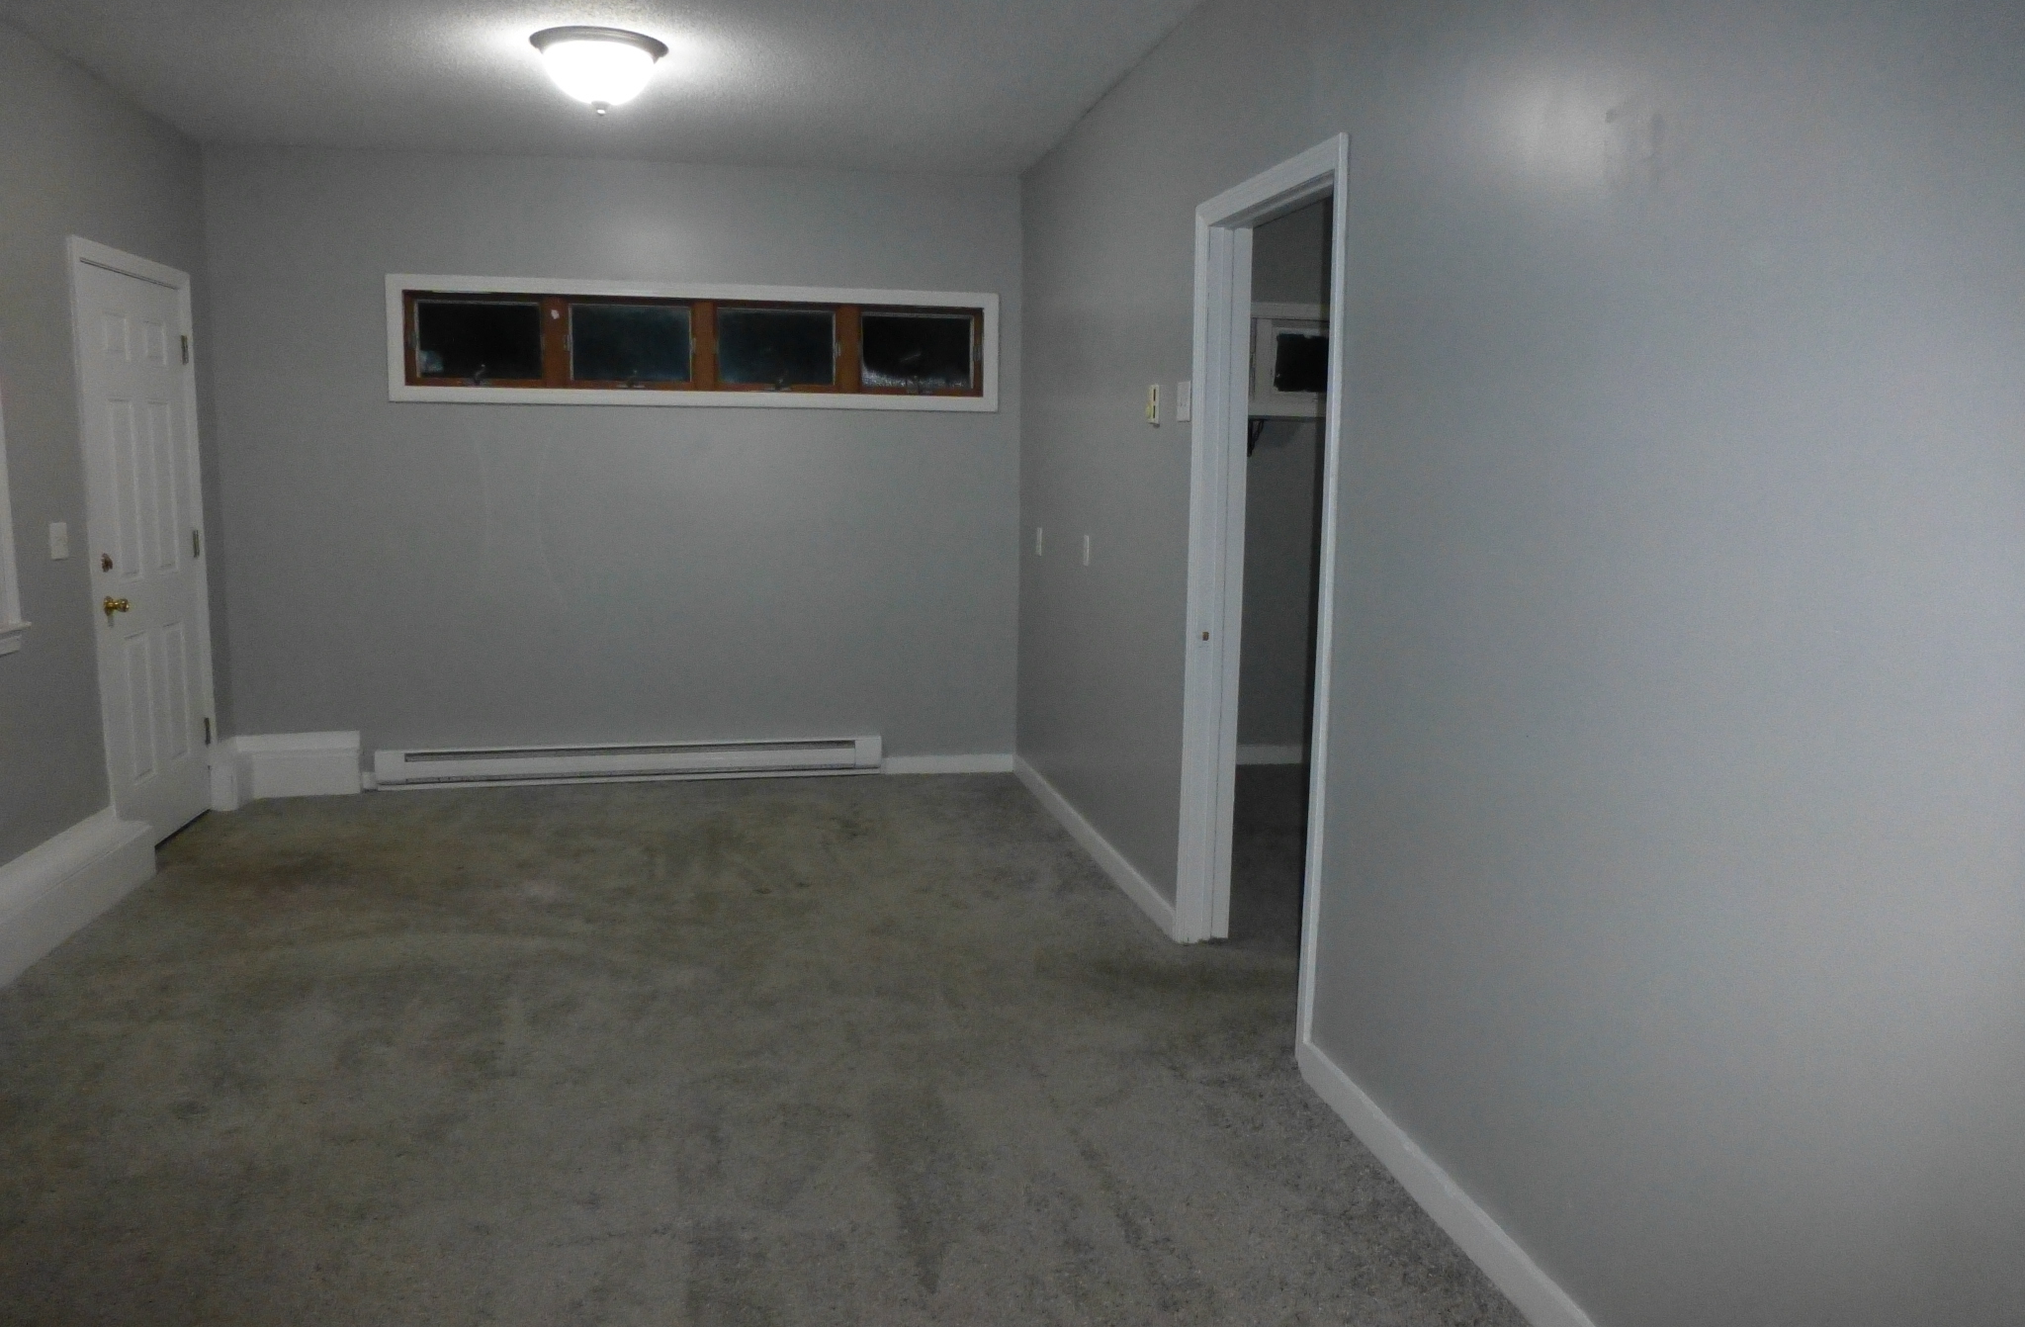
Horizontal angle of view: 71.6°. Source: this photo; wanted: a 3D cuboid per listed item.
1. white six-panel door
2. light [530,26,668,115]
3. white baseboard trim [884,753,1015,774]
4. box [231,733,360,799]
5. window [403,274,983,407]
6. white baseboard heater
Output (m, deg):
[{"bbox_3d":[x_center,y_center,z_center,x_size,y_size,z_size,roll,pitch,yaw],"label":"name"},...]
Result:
[{"bbox_3d":[-3.118,-0.390,5.036,0.110,2.075,1.030,-1,8,-12],"label":"white six-panel door"},{"bbox_3d":[-1.234,-1.747,4.206,0.400,0.200,0.400,-1,8,-12],"label":"light"},{"bbox_3d":[-0.294,0.471,6.439,0.617,0.082,0.020,-1,8,-12],"label":"white baseboard trim"},{"bbox_3d":[-2.963,0.425,5.829,0.470,0.260,0.110,-1,8,-12],"label":"box"},{"bbox_3d":[-1.305,-1.352,6.000,2.519,0.510,0.100,-1,8,-12],"label":"window"},{"bbox_3d":[-1.631,0.427,6.125,2.118,0.174,0.075,-1,8,-12],"label":"white baseboard heater"}]

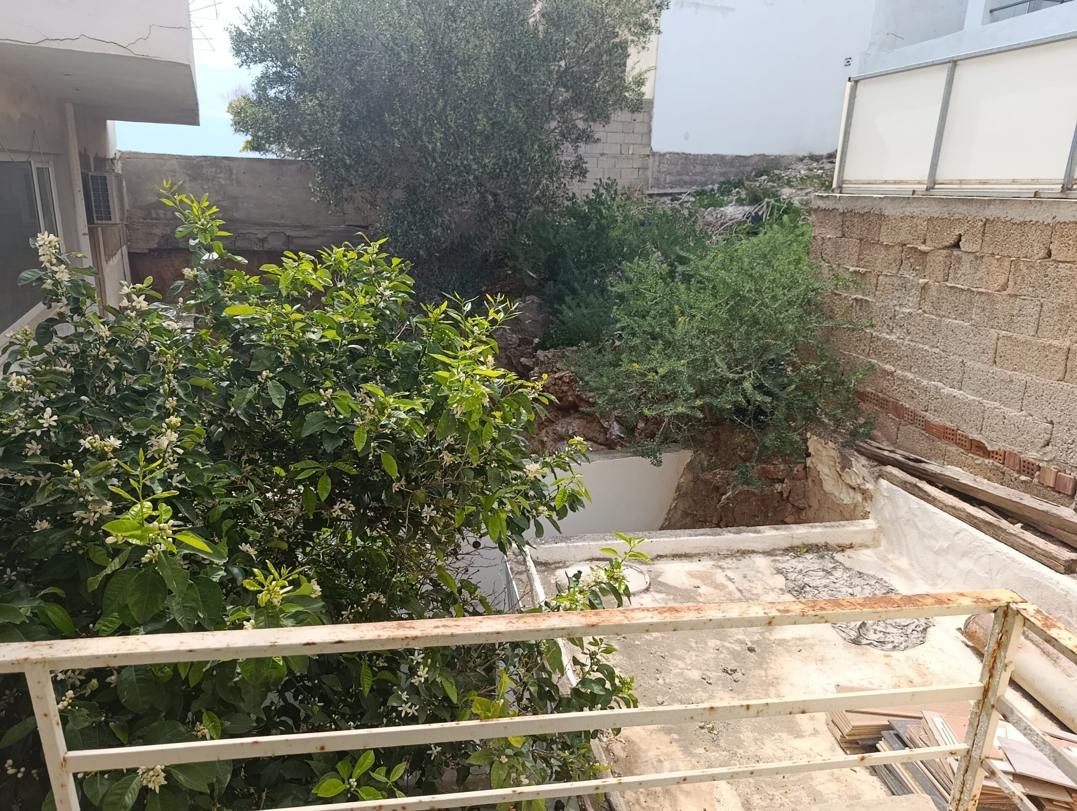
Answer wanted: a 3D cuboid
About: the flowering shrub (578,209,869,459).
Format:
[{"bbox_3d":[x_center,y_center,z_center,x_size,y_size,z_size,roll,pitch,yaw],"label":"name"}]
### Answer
[{"bbox_3d":[1.341,-0.608,5.350,2.100,1.530,1.750,4,16,7],"label":"flowering shrub"}]

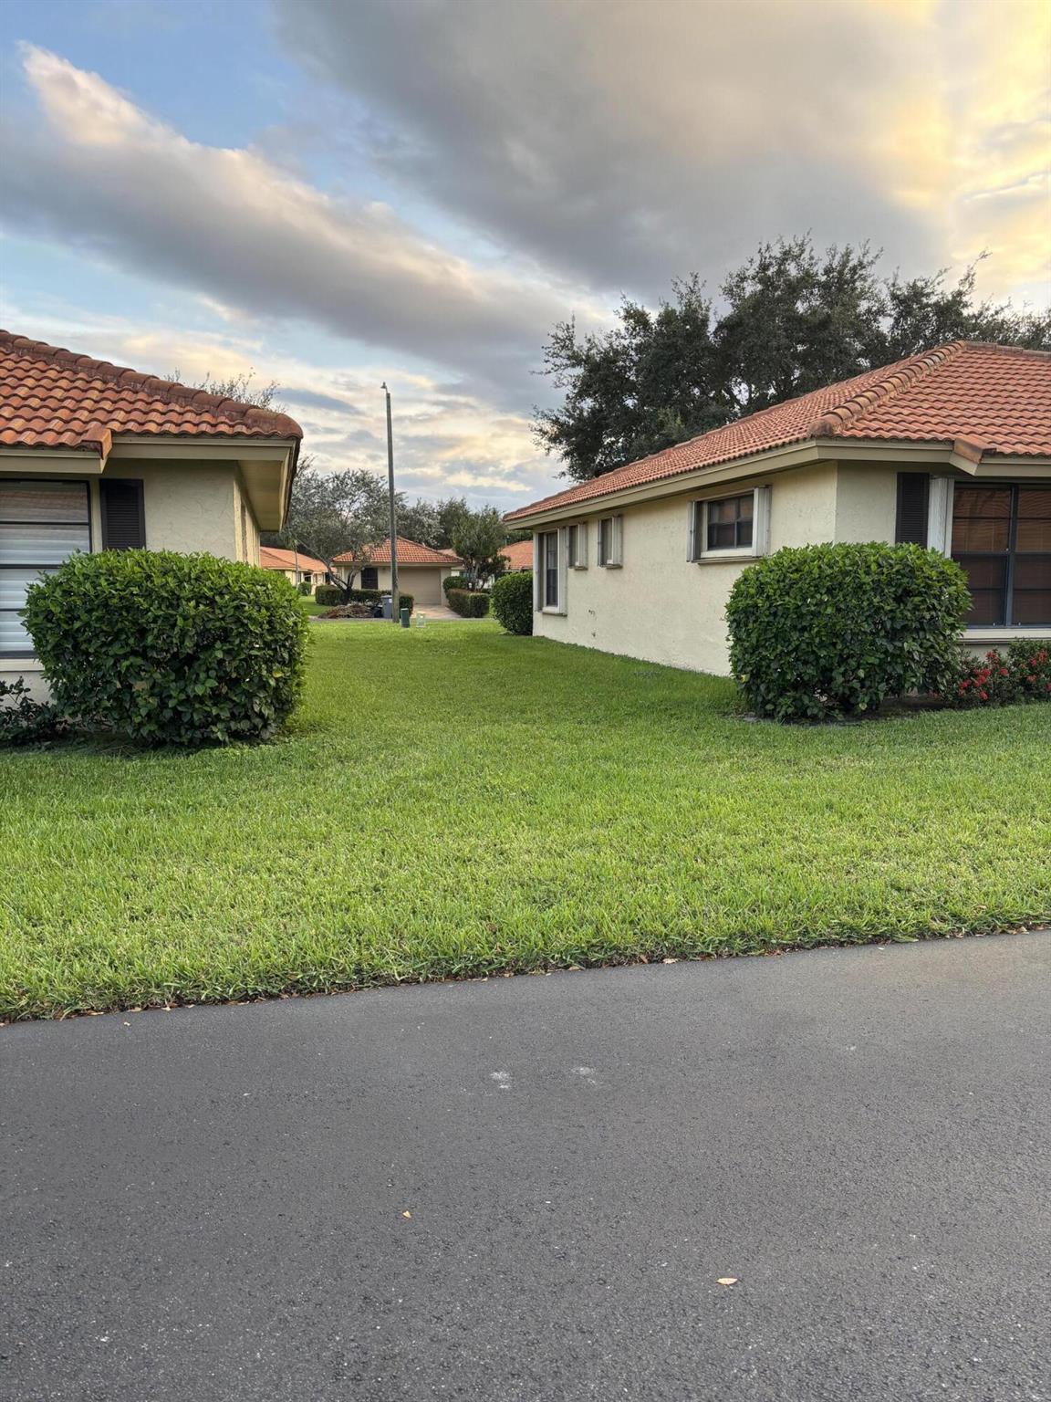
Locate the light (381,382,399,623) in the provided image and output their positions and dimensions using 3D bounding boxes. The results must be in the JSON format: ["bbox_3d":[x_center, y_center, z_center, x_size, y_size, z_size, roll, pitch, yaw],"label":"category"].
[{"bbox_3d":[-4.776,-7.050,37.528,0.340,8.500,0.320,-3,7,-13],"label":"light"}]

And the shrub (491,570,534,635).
[{"bbox_3d":[0.200,-2.401,25.600,2.000,1.560,1.500,-1,7,-13],"label":"shrub"}]

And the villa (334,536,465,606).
[{"bbox_3d":[-8.709,-8.440,68.050,7.850,4.250,9.600,-1,7,-13],"label":"villa"}]

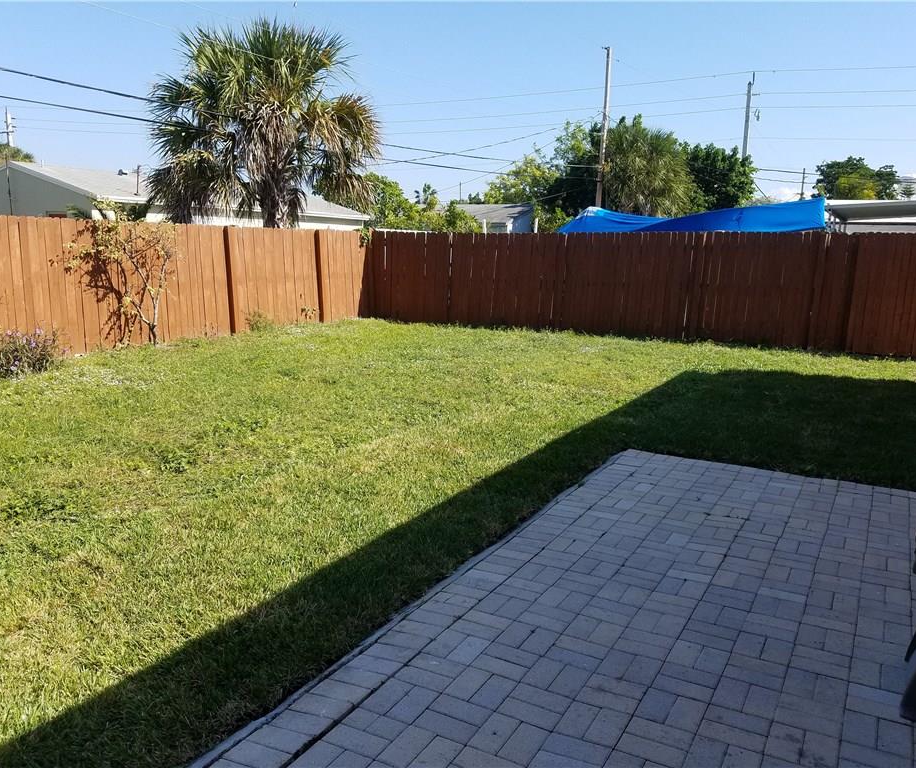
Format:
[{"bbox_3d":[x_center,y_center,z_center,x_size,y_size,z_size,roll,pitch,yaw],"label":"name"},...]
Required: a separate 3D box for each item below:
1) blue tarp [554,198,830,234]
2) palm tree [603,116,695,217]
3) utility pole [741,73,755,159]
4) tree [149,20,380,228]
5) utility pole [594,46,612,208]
[{"bbox_3d":[4.753,-3.479,16.430,5.400,1.000,2.400,6,11,30],"label":"blue tarp"},{"bbox_3d":[7.914,-7.471,32.272,4.000,6.870,3.900,3,10,13],"label":"palm tree"},{"bbox_3d":[14.838,-10.672,40.212,0.350,10.660,0.330,4,10,19],"label":"utility pole"},{"bbox_3d":[-3.932,-4.320,15.825,4.800,5.940,4.600,-2,10,-14],"label":"tree"},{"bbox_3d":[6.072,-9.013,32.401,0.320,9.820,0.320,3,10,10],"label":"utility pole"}]

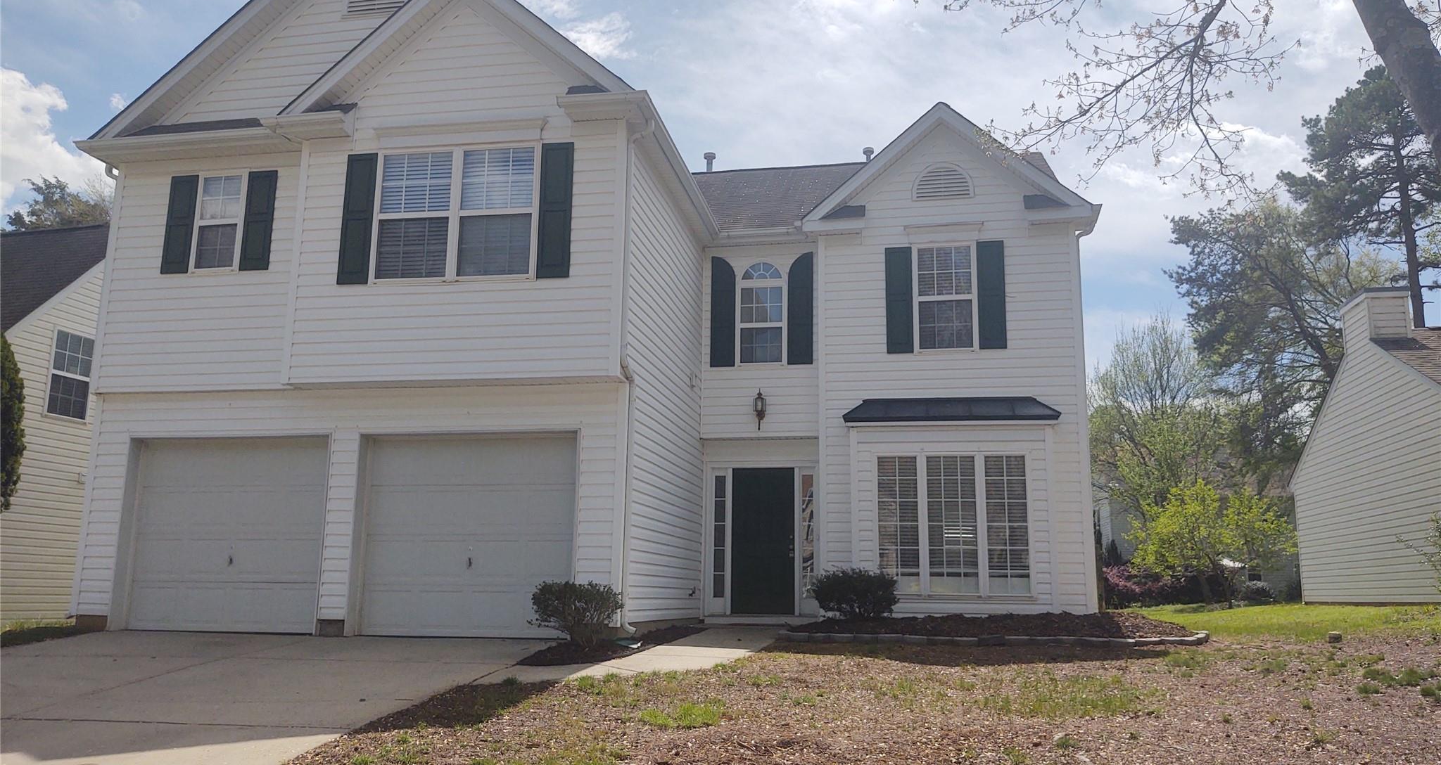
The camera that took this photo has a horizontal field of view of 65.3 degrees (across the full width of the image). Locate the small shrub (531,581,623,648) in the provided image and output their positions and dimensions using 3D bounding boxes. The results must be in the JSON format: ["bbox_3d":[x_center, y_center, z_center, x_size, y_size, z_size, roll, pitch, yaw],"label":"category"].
[{"bbox_3d":[-1.354,2.168,10.563,0.860,0.600,0.800,-1,-11,10],"label":"small shrub"}]

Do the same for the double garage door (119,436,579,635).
[{"bbox_3d":[-4.004,1.645,12.181,5.190,2.135,0.180,-1,-11,10],"label":"double garage door"}]

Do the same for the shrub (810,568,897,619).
[{"bbox_3d":[1.617,2.557,13.587,1.000,0.640,0.920,-1,-11,10],"label":"shrub"}]

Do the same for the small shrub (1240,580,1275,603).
[{"bbox_3d":[14.554,5.690,30.463,0.950,0.660,0.900,-1,-11,10],"label":"small shrub"}]

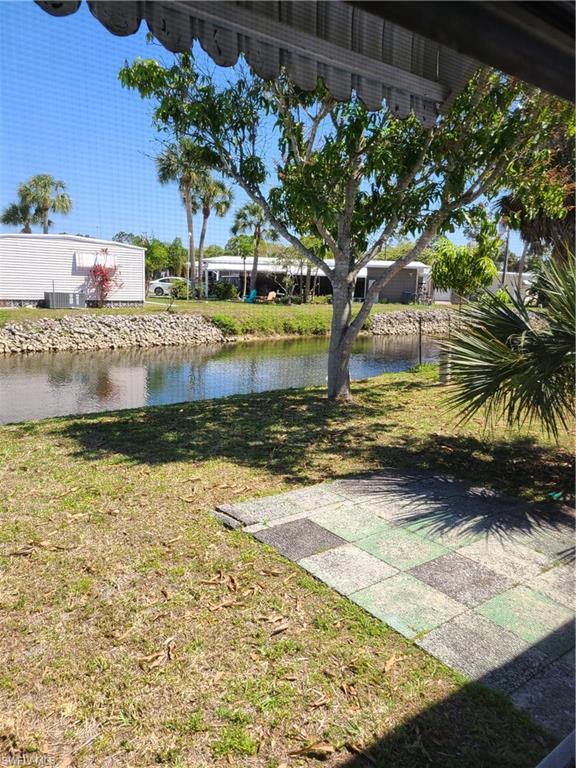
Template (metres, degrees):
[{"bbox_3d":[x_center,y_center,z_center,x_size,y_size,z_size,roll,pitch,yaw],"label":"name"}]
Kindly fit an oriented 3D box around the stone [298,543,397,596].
[{"bbox_3d":[0.486,1.475,4.579,0.593,0.050,0.592,-6,14,-39],"label":"stone"}]

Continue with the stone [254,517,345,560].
[{"bbox_3d":[0.121,1.370,5.028,0.595,0.050,0.586,-6,14,-39],"label":"stone"}]

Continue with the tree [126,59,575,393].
[{"bbox_3d":[1.117,-2.977,10.097,8.000,6.700,7.000,3,11,5],"label":"tree"}]

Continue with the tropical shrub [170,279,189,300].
[{"bbox_3d":[-7.336,-6.423,39.000,1.250,1.420,1.250,0,11,-11],"label":"tropical shrub"}]

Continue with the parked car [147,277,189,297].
[{"bbox_3d":[-8.069,-7.323,43.500,4.650,1.450,1.820,4,11,10],"label":"parked car"}]

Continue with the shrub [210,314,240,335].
[{"bbox_3d":[-3.196,-3.043,29.500,1.400,1.050,1.200,1,11,-6],"label":"shrub"}]

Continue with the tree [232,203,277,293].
[{"bbox_3d":[-2.410,-9.338,40.894,3.119,6.780,3.119,3,11,0],"label":"tree"}]

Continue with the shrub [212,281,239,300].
[{"bbox_3d":[-4.334,-6.484,40.000,1.750,1.400,1.600,1,11,-6],"label":"shrub"}]

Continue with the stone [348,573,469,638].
[{"bbox_3d":[0.859,1.584,4.112,0.600,0.050,0.605,-6,14,-39],"label":"stone"}]

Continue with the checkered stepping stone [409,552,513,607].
[{"bbox_3d":[1.344,1.534,4.485,0.600,0.050,0.600,-6,14,-38],"label":"checkered stepping stone"}]

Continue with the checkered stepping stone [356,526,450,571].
[{"bbox_3d":[0.966,1.426,4.948,0.604,0.050,0.582,-6,14,-39],"label":"checkered stepping stone"}]

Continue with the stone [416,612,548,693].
[{"bbox_3d":[1.239,1.695,3.637,0.569,0.050,0.604,-6,14,-39],"label":"stone"}]

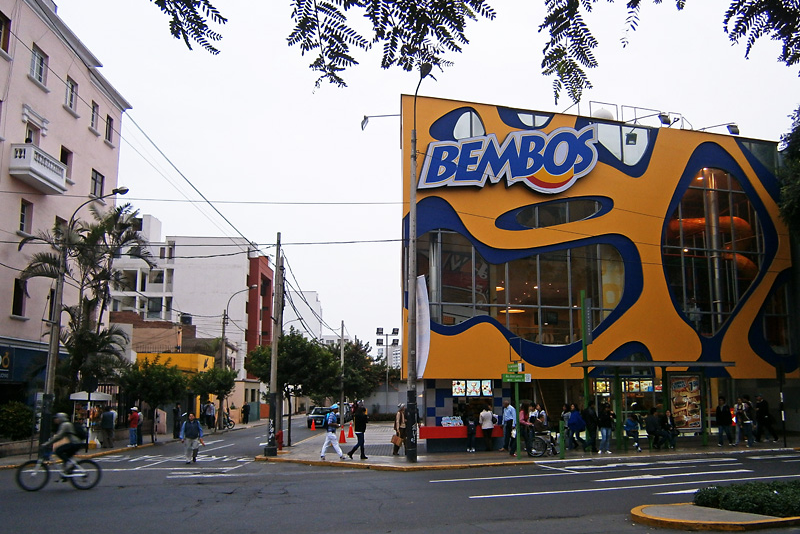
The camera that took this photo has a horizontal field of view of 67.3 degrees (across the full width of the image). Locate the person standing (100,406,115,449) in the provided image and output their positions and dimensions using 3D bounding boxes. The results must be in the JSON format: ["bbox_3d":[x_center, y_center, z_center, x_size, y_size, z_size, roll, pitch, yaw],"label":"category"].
[{"bbox_3d":[-11.565,6.366,23.962,0.550,1.700,0.450,5,-12,-23],"label":"person standing"}]

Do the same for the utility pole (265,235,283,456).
[{"bbox_3d":[-4.284,2.539,20.726,0.360,7.610,0.360,0,-11,0],"label":"utility pole"}]

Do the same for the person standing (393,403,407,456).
[{"bbox_3d":[0.010,5.260,19.479,0.420,1.629,0.520,-7,-14,26],"label":"person standing"}]

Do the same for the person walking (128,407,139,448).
[{"bbox_3d":[-11.359,6.869,25.780,0.400,1.639,0.500,-4,-13,17],"label":"person walking"}]

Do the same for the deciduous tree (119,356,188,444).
[{"bbox_3d":[-10.947,5.927,27.015,2.950,3.776,2.950,0,-13,0],"label":"deciduous tree"}]

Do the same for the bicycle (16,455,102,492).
[{"bbox_3d":[-7.933,4.716,14.095,1.750,1.000,0.550,3,-11,-15],"label":"bicycle"}]

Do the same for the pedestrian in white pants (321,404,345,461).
[{"bbox_3d":[-2.072,5.210,19.031,0.750,1.700,0.500,1,-11,-6],"label":"pedestrian in white pants"}]

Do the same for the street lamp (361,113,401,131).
[{"bbox_3d":[-0.790,-5.999,25.000,1.700,0.680,0.450,0,-13,0],"label":"street lamp"}]

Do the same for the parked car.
[{"bbox_3d":[-5.585,10.980,44.143,1.750,1.500,4.200,1,-11,-3],"label":"parked car"}]

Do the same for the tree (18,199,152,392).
[{"bbox_3d":[-15.133,2.182,29.512,5.800,11.024,5.500,0,-13,0],"label":"tree"}]

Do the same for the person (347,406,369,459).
[{"bbox_3d":[-1.242,4.889,18.084,0.580,1.672,0.520,1,-13,-8],"label":"person"}]

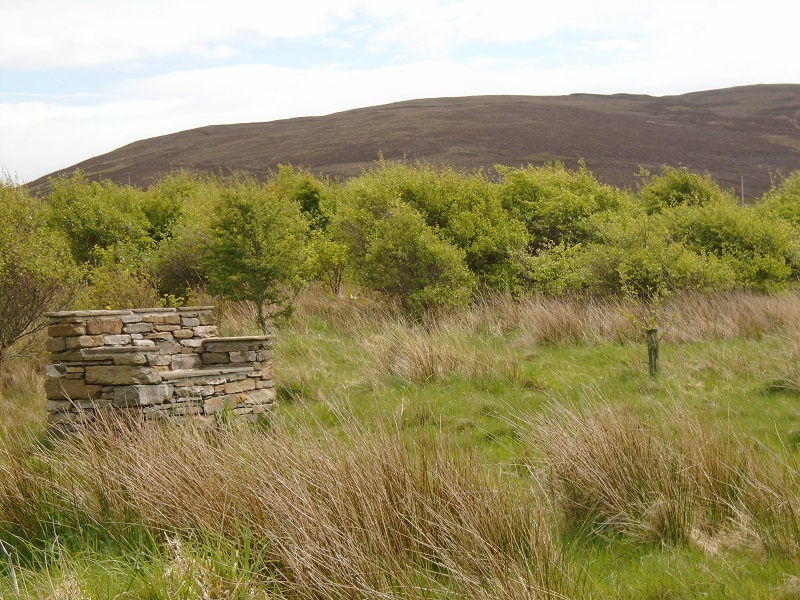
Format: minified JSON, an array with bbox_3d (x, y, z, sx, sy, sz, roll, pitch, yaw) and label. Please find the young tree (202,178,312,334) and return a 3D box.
[{"bbox_3d":[-2.205,-0.701,33.500,1.680,2.450,1.600,0,2,0],"label":"young tree"}]

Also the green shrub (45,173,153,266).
[{"bbox_3d":[-6.131,-1.341,44.000,2.210,2.620,2.200,0,2,0],"label":"green shrub"}]

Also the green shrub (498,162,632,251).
[{"bbox_3d":[3.696,-1.619,48.000,3.040,2.900,2.600,0,2,0],"label":"green shrub"}]

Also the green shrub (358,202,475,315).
[{"bbox_3d":[0.292,-0.707,38.000,2.050,2.030,1.900,0,2,0],"label":"green shrub"}]

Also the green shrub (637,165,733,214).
[{"bbox_3d":[6.907,-1.802,52.000,2.370,2.950,2.300,0,2,0],"label":"green shrub"}]

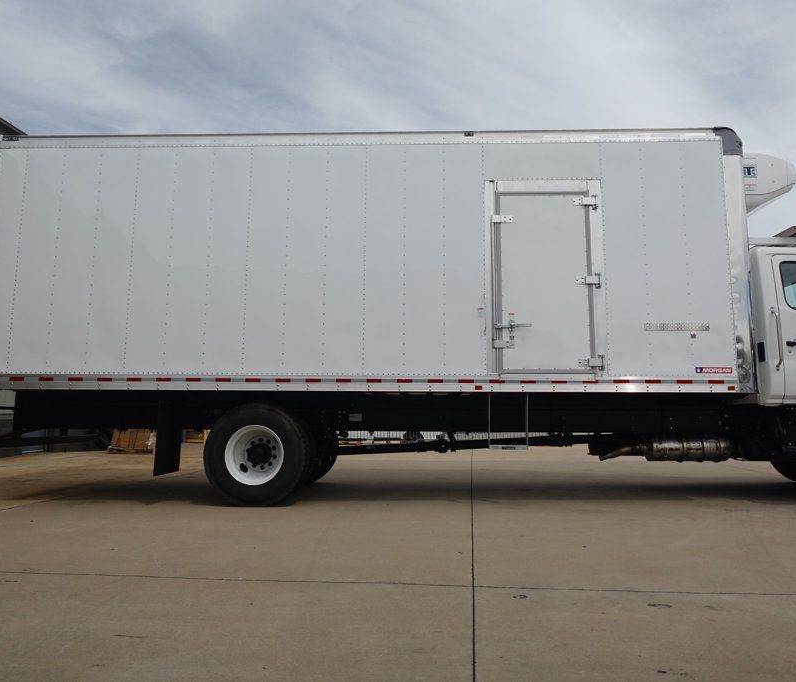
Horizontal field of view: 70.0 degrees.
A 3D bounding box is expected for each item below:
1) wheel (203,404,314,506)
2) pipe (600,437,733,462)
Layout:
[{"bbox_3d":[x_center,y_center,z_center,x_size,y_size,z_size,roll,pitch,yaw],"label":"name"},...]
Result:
[{"bbox_3d":[-1.439,1.163,5.838,1.020,1.020,0.290,0,-7,2],"label":"wheel"},{"bbox_3d":[2.820,1.146,6.007,1.380,0.260,0.270,0,-7,2],"label":"pipe"}]

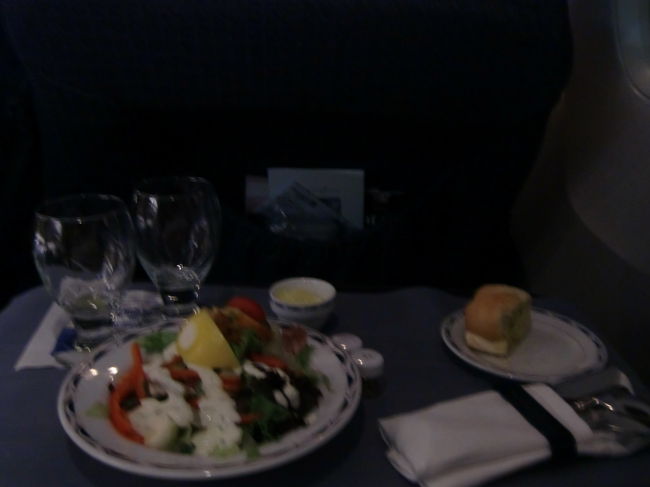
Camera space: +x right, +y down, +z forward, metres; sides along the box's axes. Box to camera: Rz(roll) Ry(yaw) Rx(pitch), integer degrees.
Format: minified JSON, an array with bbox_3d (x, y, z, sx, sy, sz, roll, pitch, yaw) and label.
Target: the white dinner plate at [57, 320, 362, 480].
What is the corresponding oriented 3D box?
[{"bbox_3d":[-0.080,0.110,0.466,0.212,0.024,0.212,1,19,0],"label":"white dinner plate"}]

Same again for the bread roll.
[{"bbox_3d":[0.152,0.064,0.551,0.041,0.044,0.050,16,24,36],"label":"bread roll"}]

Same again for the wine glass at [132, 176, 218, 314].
[{"bbox_3d":[-0.140,0.006,0.608,0.082,0.123,0.082,1,19,0],"label":"wine glass"}]

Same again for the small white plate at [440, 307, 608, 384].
[{"bbox_3d":[0.168,0.090,0.547,0.141,0.018,0.141,1,19,0],"label":"small white plate"}]

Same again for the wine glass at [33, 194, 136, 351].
[{"bbox_3d":[-0.202,0.027,0.544,0.082,0.123,0.082,1,19,0],"label":"wine glass"}]

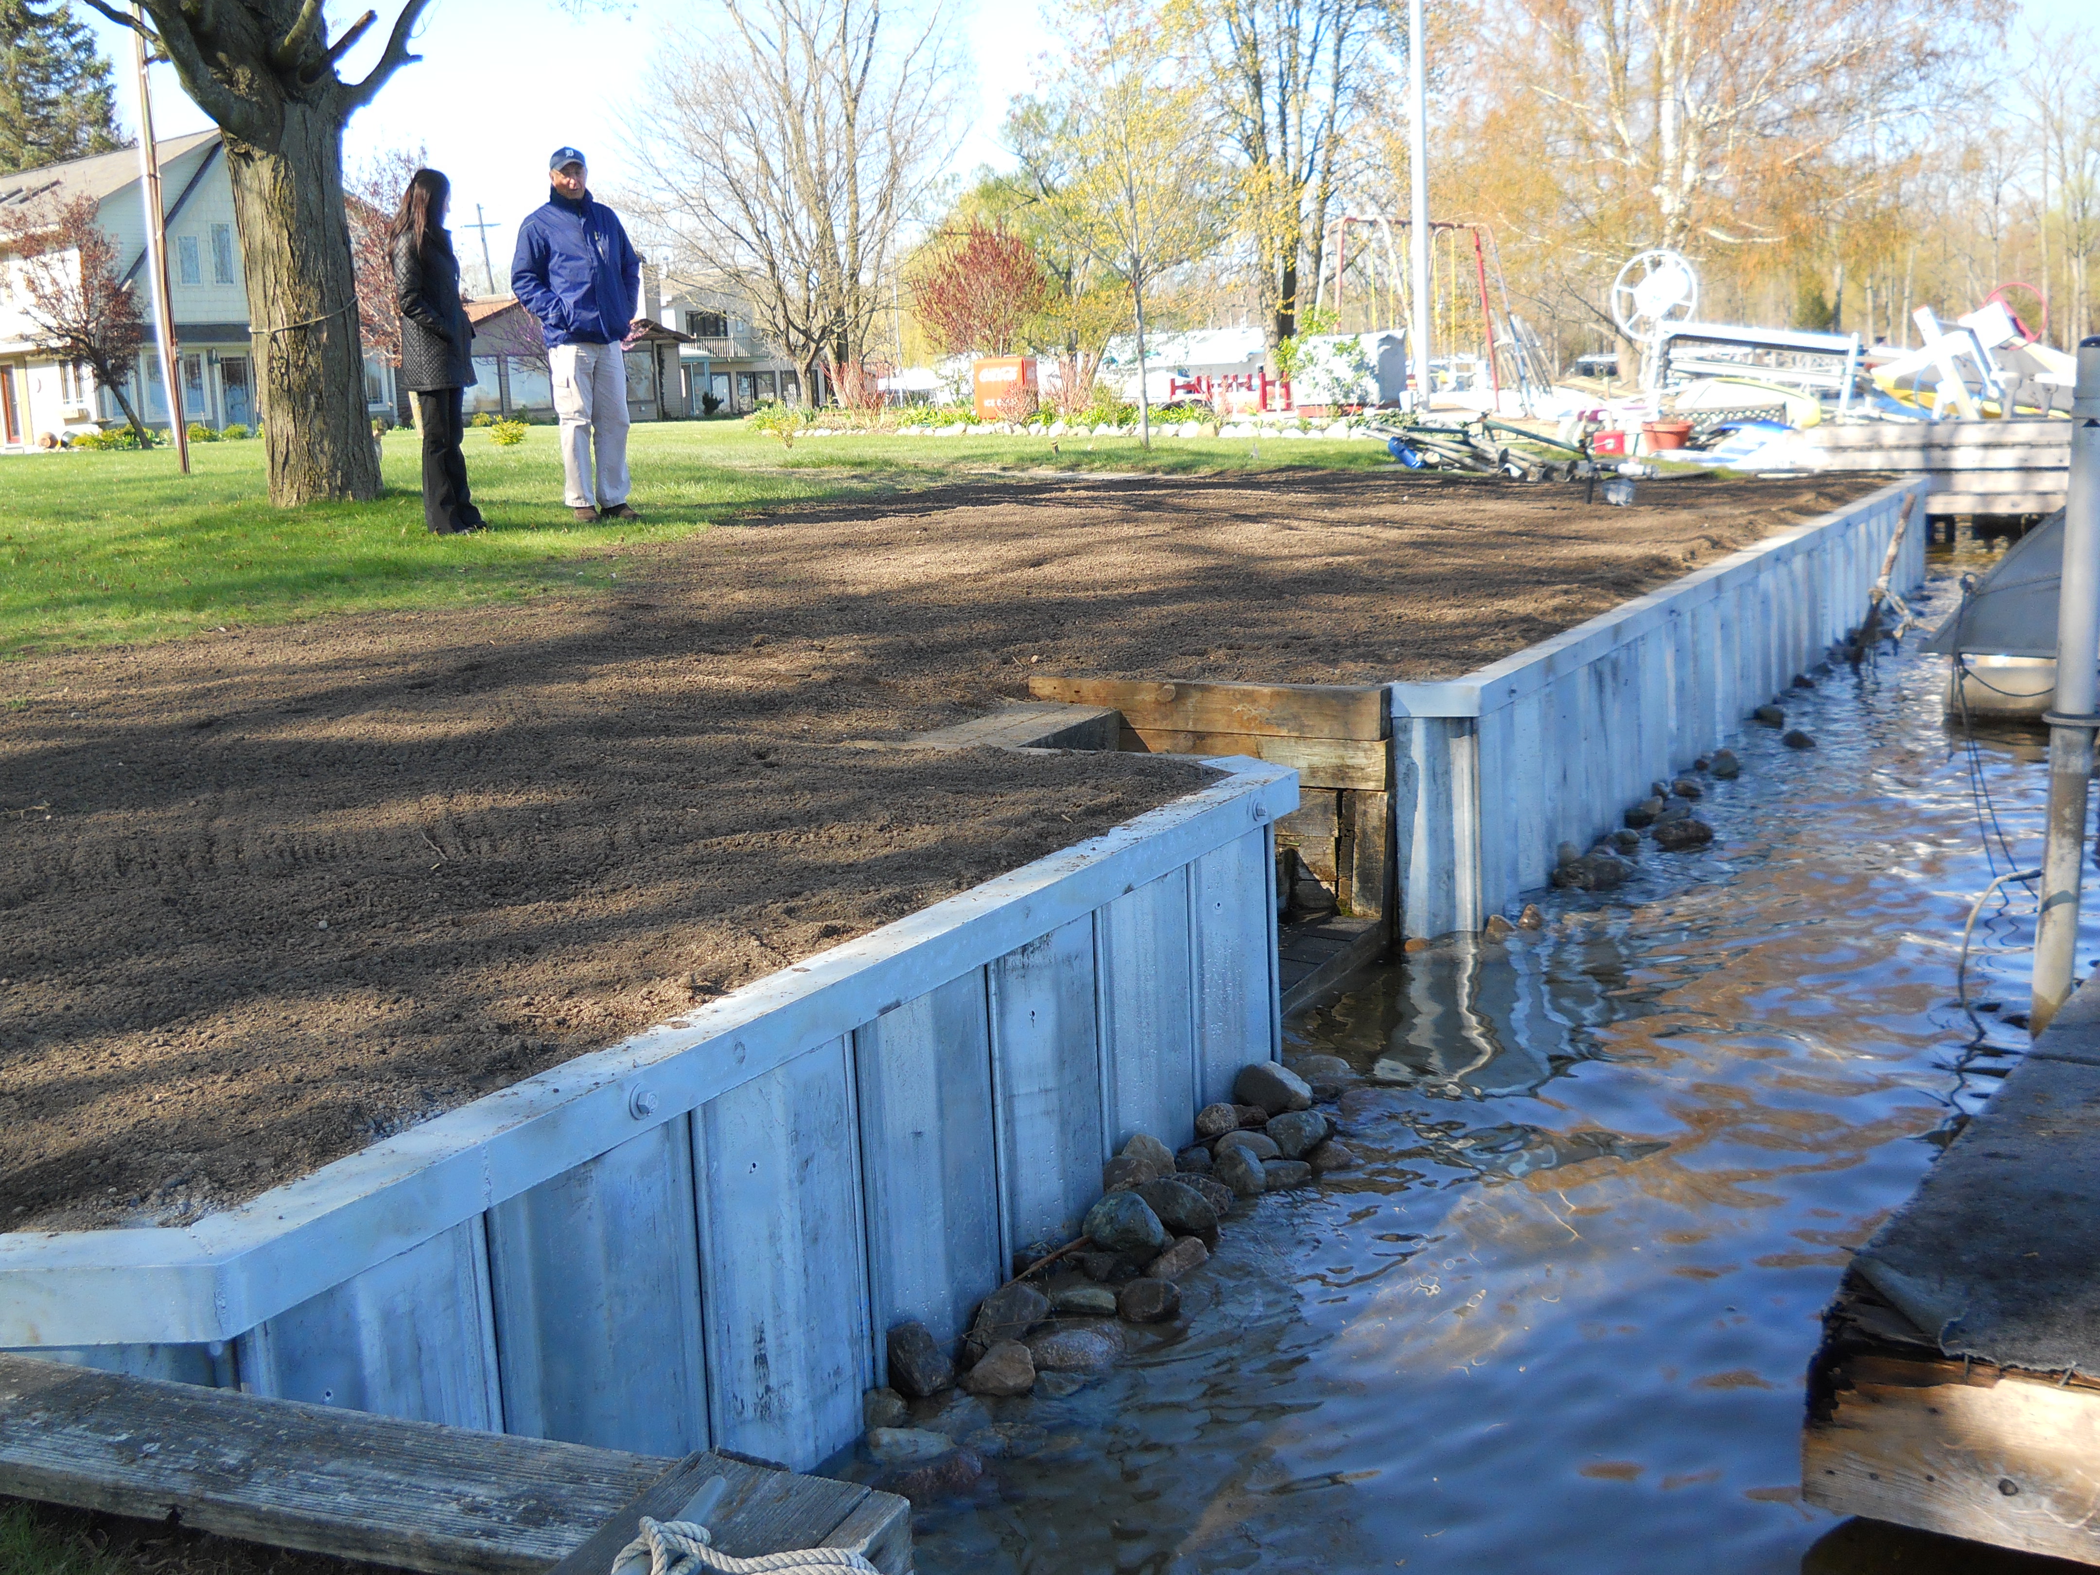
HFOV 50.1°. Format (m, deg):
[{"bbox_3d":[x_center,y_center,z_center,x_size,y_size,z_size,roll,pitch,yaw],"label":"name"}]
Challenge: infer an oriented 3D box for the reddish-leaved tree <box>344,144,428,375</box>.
[{"bbox_3d":[-12.299,-9.251,42.511,2.700,5.300,2.700,-4,11,-15],"label":"reddish-leaved tree"}]

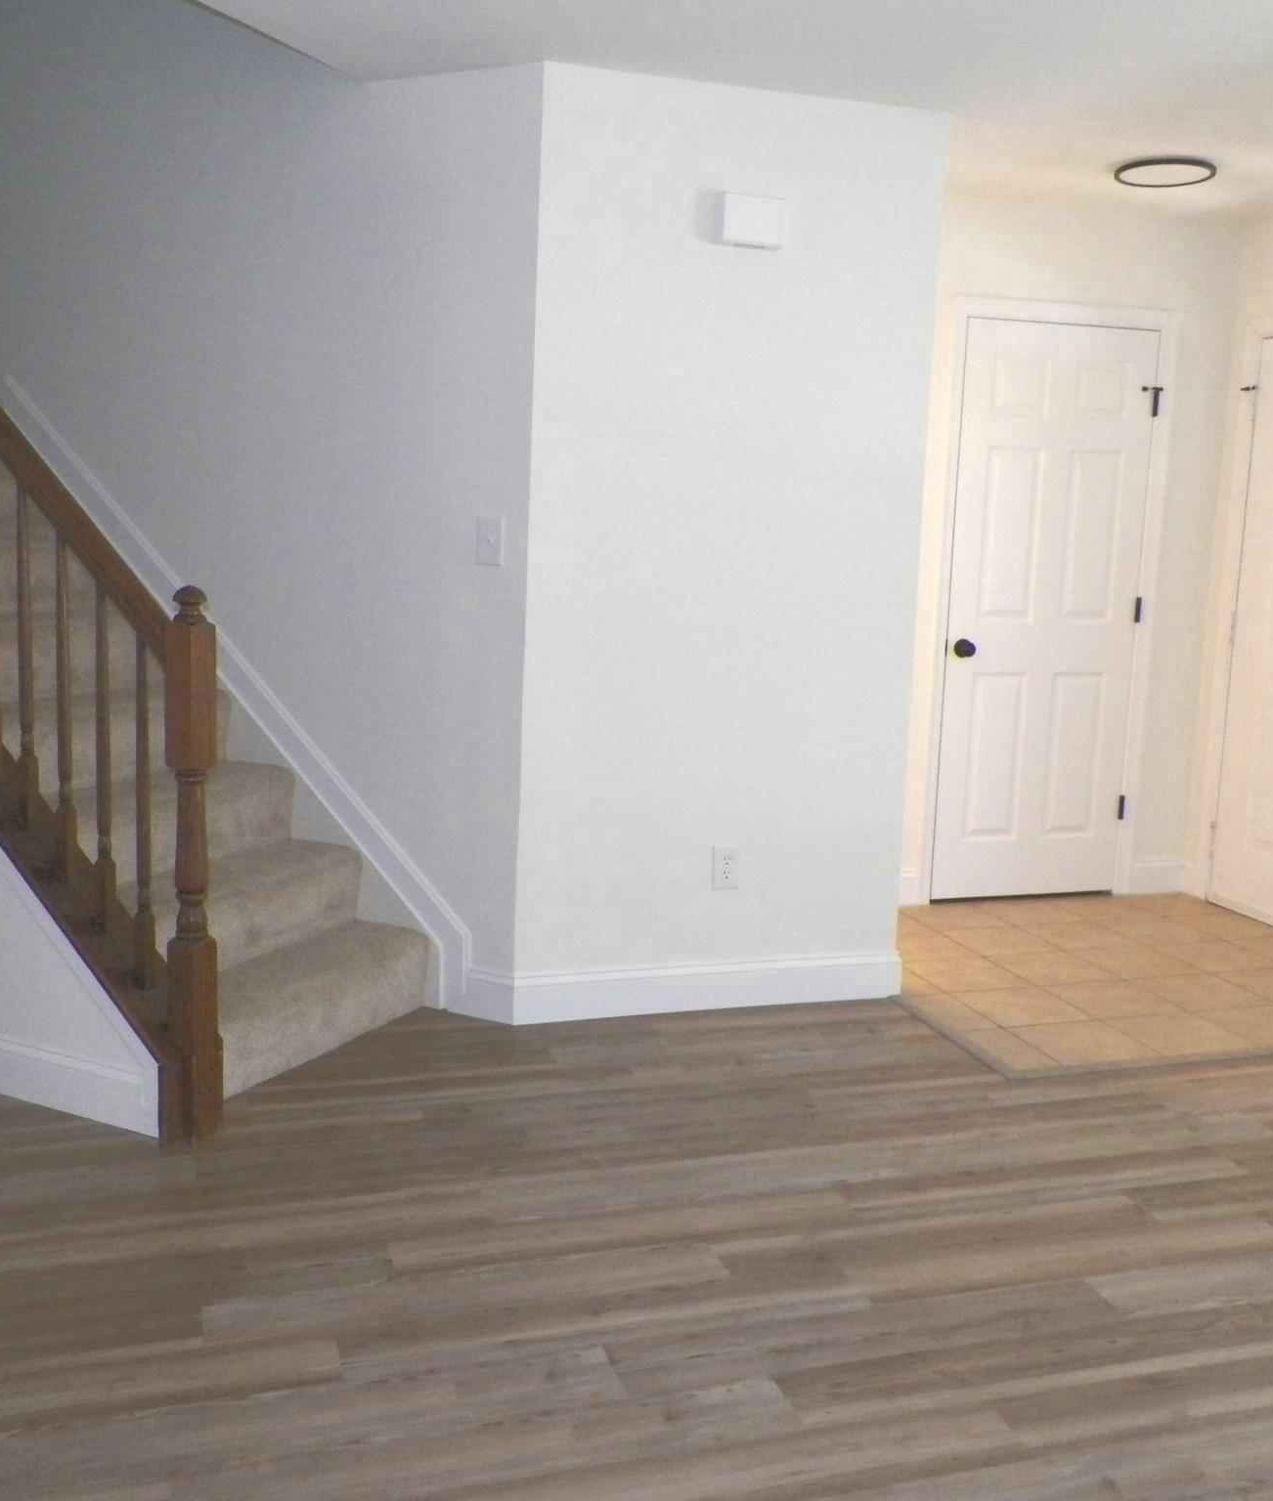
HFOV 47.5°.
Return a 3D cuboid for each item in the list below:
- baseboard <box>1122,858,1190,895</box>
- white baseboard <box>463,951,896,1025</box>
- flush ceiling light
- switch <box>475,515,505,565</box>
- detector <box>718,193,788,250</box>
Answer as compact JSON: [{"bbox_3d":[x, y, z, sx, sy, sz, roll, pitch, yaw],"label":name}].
[{"bbox_3d":[1.971,0.485,5.472,0.235,0.130,0.018,-1,10,-17],"label":"baseboard"},{"bbox_3d":[0.157,0.654,4.063,1.265,0.133,0.120,-1,10,-17],"label":"white baseboard"},{"bbox_3d":[1.569,-1.725,4.290,0.298,0.030,0.298,-1,10,-17],"label":"flush ceiling light"},{"bbox_3d":[-0.378,-0.538,3.724,0.074,0.120,0.015,6,10,23],"label":"switch"},{"bbox_3d":[0.295,-1.348,3.688,0.164,0.120,0.050,-1,10,-17],"label":"detector"}]

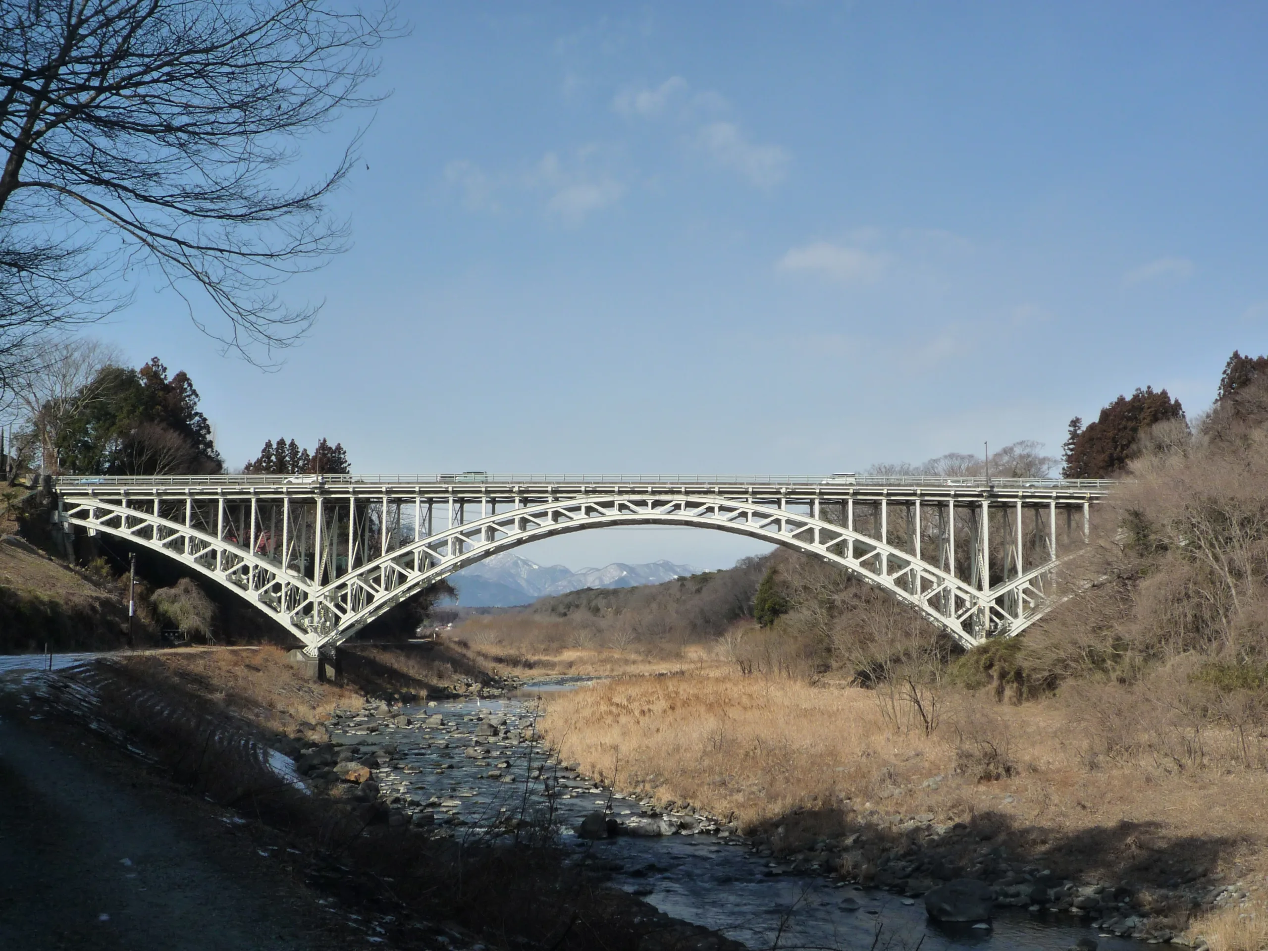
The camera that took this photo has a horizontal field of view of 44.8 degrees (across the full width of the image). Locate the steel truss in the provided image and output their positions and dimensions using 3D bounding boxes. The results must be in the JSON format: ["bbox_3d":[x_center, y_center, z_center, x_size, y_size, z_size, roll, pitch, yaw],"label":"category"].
[{"bbox_3d":[1.786,10.080,167.011,128.510,19.376,9.357,0,-6,2],"label":"steel truss"}]

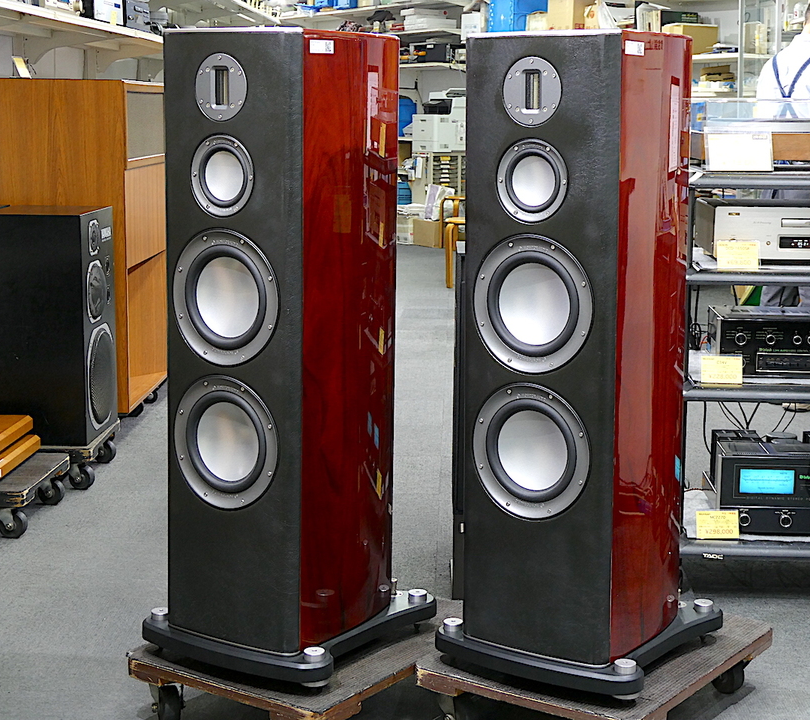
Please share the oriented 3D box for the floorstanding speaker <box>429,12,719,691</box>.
[{"bbox_3d":[0.348,-0.011,2.715,0.400,1.115,0.465,7,11,36],"label":"floorstanding speaker"}]

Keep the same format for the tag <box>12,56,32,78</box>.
[{"bbox_3d":[-1.276,-0.973,4.990,0.015,0.078,0.100,-25,5,10],"label":"tag"}]

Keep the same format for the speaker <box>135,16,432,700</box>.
[{"bbox_3d":[-0.195,-0.024,2.754,0.400,1.115,0.465,6,11,33],"label":"speaker"}]

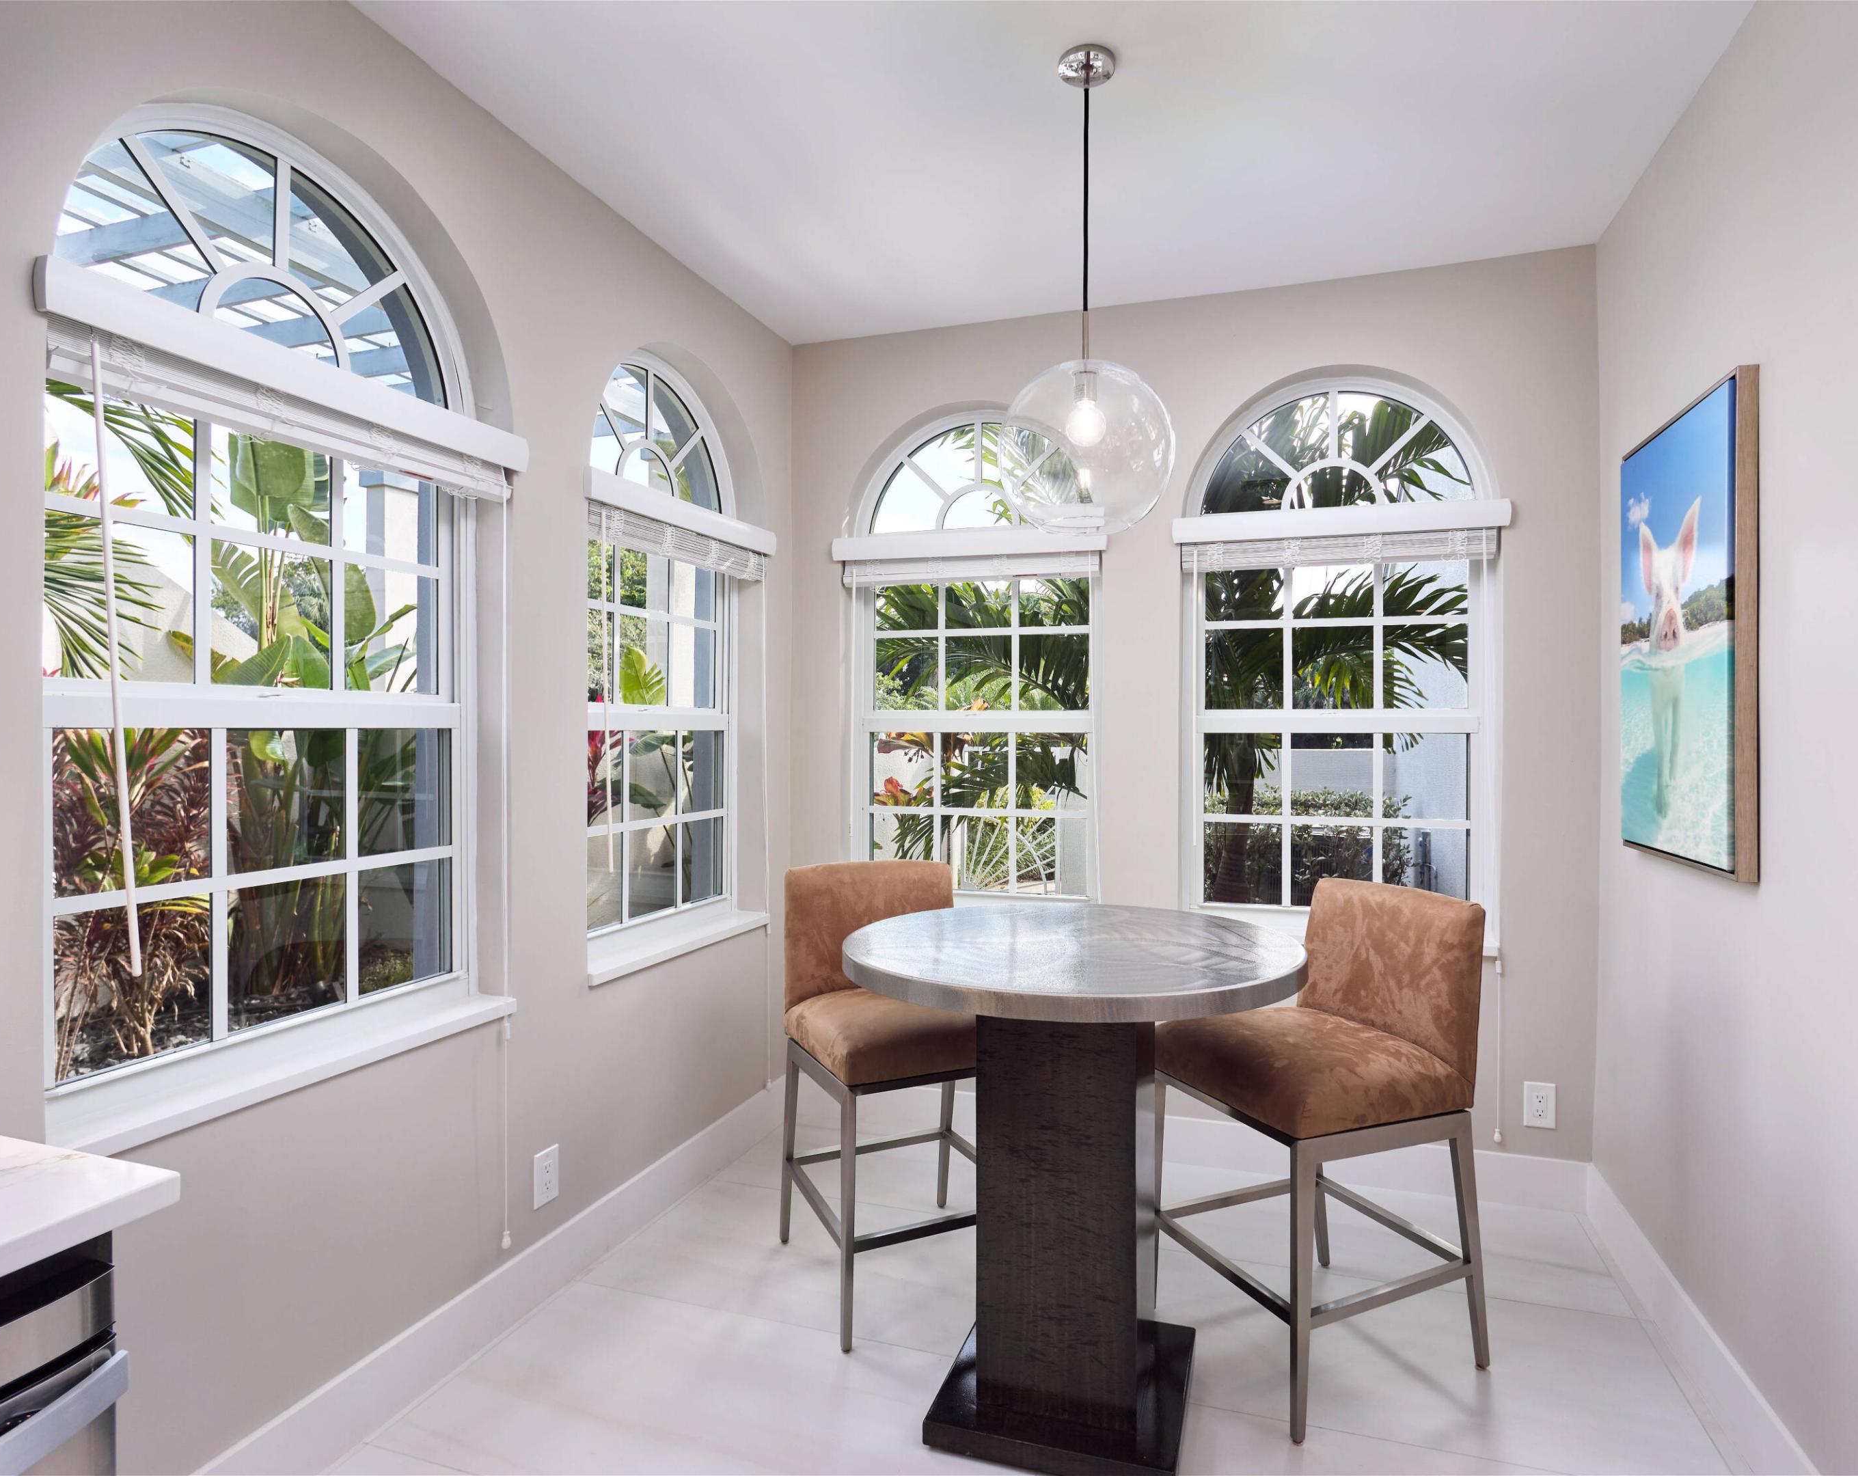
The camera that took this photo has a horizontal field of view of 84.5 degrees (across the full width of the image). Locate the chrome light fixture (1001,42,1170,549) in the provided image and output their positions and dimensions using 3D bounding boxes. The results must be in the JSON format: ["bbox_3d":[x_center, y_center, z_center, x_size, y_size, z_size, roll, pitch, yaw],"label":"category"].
[{"bbox_3d":[0.321,-0.900,2.087,0.340,0.955,0.340,0,0,19],"label":"chrome light fixture"}]

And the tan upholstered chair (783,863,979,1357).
[{"bbox_3d":[-0.067,0.835,2.552,0.485,0.985,0.555,0,0,-25],"label":"tan upholstered chair"}]

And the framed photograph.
[{"bbox_3d":[1.599,-0.210,2.180,0.042,0.945,0.690,0,0,19],"label":"framed photograph"}]

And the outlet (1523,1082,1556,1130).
[{"bbox_3d":[1.720,1.035,2.874,0.077,0.122,0.009,0,0,19],"label":"outlet"}]

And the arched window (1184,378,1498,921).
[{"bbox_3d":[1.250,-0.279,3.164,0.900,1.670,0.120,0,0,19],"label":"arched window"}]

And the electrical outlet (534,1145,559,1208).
[{"bbox_3d":[-0.904,1.045,2.433,0.009,0.122,0.077,0,0,19],"label":"electrical outlet"}]

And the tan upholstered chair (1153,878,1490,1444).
[{"bbox_3d":[0.848,0.838,2.257,0.555,0.985,0.475,0,0,-24],"label":"tan upholstered chair"}]

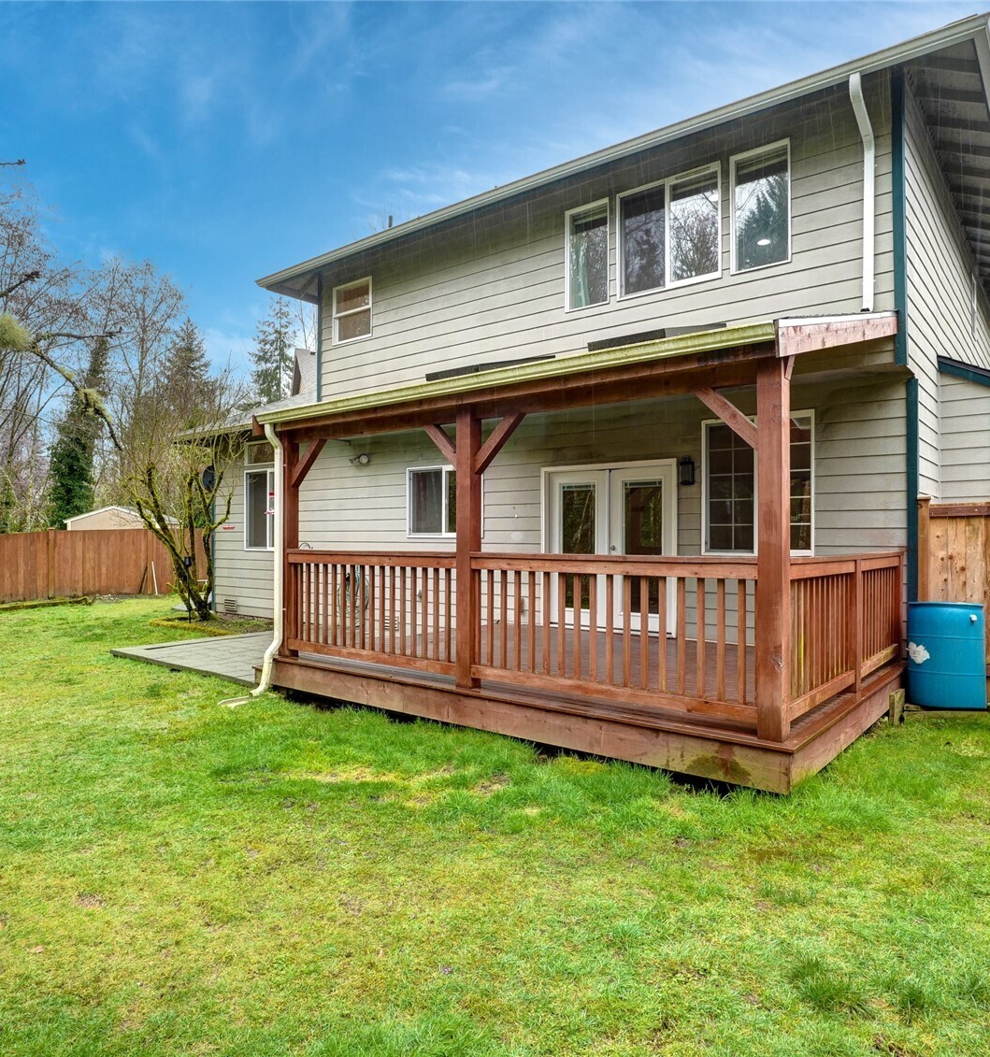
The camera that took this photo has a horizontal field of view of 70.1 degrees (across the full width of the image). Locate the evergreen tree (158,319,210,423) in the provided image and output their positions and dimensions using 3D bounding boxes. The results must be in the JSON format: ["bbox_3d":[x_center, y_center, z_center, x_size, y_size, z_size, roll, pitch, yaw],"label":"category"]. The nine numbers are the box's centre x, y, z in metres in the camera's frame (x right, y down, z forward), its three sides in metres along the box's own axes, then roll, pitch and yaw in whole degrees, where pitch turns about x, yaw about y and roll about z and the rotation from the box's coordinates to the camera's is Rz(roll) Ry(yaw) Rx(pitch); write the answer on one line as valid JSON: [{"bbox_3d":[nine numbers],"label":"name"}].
[{"bbox_3d":[-16.668,-4.647,38.000,4.500,13.290,4.500,0,-1,0],"label":"evergreen tree"}]

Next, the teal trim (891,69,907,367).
[{"bbox_3d":[3.655,-2.813,6.341,0.095,2.700,0.040,0,-1,38],"label":"teal trim"}]

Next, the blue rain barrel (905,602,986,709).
[{"bbox_3d":[4.061,1.122,6.343,0.600,0.876,0.600,0,-1,38],"label":"blue rain barrel"}]

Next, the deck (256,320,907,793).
[{"bbox_3d":[0.794,-0.181,6.689,4.950,3.450,4.050,0,-1,38],"label":"deck"}]

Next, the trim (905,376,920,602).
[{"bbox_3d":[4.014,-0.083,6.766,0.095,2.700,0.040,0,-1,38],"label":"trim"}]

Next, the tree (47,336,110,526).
[{"bbox_3d":[-16.540,-2.842,28.000,2.700,9.480,2.700,0,-1,0],"label":"tree"}]

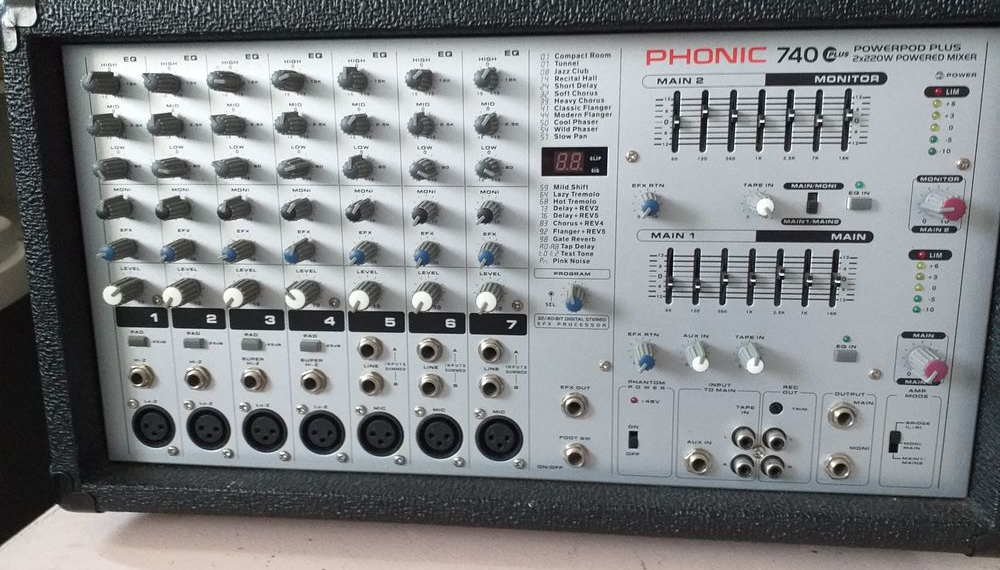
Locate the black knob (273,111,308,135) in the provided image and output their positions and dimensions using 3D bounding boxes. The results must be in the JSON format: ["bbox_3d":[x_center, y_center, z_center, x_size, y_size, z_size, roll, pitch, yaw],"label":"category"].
[{"bbox_3d":[-0.092,-0.070,0.330,0.011,0.012,0.015,1,11,6],"label":"black knob"}]

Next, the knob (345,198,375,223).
[{"bbox_3d":[-0.063,-0.033,0.336,0.011,0.011,0.014,1,11,6],"label":"knob"}]

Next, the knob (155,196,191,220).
[{"bbox_3d":[-0.150,-0.034,0.346,0.011,0.011,0.014,1,11,6],"label":"knob"}]

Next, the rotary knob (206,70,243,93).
[{"bbox_3d":[-0.125,-0.092,0.340,0.011,0.011,0.017,1,11,6],"label":"rotary knob"}]

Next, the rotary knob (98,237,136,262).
[{"bbox_3d":[-0.179,-0.016,0.352,0.011,0.011,0.015,1,11,6],"label":"rotary knob"}]

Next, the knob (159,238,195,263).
[{"bbox_3d":[-0.149,-0.015,0.347,0.011,0.011,0.015,1,11,6],"label":"knob"}]

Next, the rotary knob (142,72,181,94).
[{"bbox_3d":[-0.151,-0.091,0.334,0.010,0.010,0.015,1,11,6],"label":"rotary knob"}]

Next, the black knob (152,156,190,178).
[{"bbox_3d":[-0.154,-0.054,0.351,0.011,0.011,0.017,1,11,6],"label":"black knob"}]

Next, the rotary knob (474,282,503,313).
[{"bbox_3d":[-0.004,0.005,0.337,0.011,0.012,0.016,1,11,6],"label":"rotary knob"}]

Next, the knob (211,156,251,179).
[{"bbox_3d":[-0.121,-0.052,0.339,0.011,0.011,0.014,1,11,6],"label":"knob"}]

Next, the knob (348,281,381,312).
[{"bbox_3d":[-0.063,0.005,0.343,0.012,0.012,0.015,1,11,6],"label":"knob"}]

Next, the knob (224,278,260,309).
[{"bbox_3d":[-0.124,0.004,0.359,0.013,0.013,0.017,1,11,6],"label":"knob"}]

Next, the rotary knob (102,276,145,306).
[{"bbox_3d":[-0.178,0.003,0.356,0.011,0.012,0.016,1,11,6],"label":"rotary knob"}]

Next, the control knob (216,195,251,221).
[{"bbox_3d":[-0.124,-0.035,0.351,0.011,0.011,0.017,1,11,6],"label":"control knob"}]

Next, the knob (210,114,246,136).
[{"bbox_3d":[-0.121,-0.070,0.333,0.011,0.011,0.015,1,11,6],"label":"knob"}]

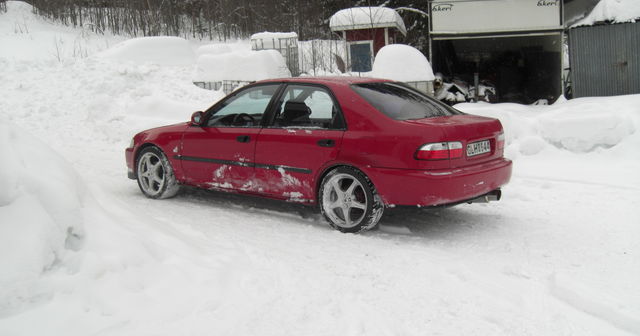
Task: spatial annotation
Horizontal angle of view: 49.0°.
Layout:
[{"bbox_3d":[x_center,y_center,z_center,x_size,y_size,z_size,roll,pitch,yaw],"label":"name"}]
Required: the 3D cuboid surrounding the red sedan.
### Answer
[{"bbox_3d":[-0.263,-0.284,7.500,4.390,1.360,1.710,6,9,37],"label":"red sedan"}]

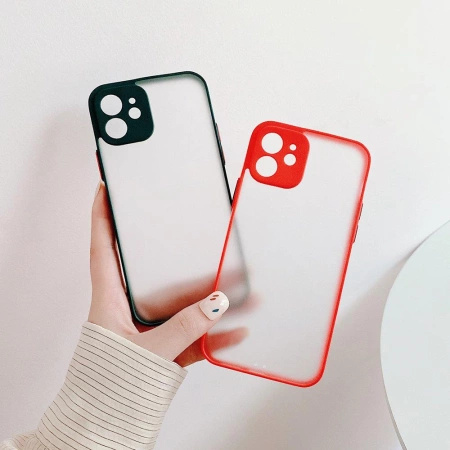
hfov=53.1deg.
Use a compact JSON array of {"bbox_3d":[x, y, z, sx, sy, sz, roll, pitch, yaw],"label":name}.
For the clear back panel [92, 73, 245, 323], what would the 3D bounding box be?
[{"bbox_3d":[-0.035,-0.016,0.288,0.077,0.152,0.012,-12,4,-8],"label":"clear back panel"}]

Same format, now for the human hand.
[{"bbox_3d":[-0.037,0.031,0.295,0.102,0.120,0.065,0,0,-12],"label":"human hand"}]

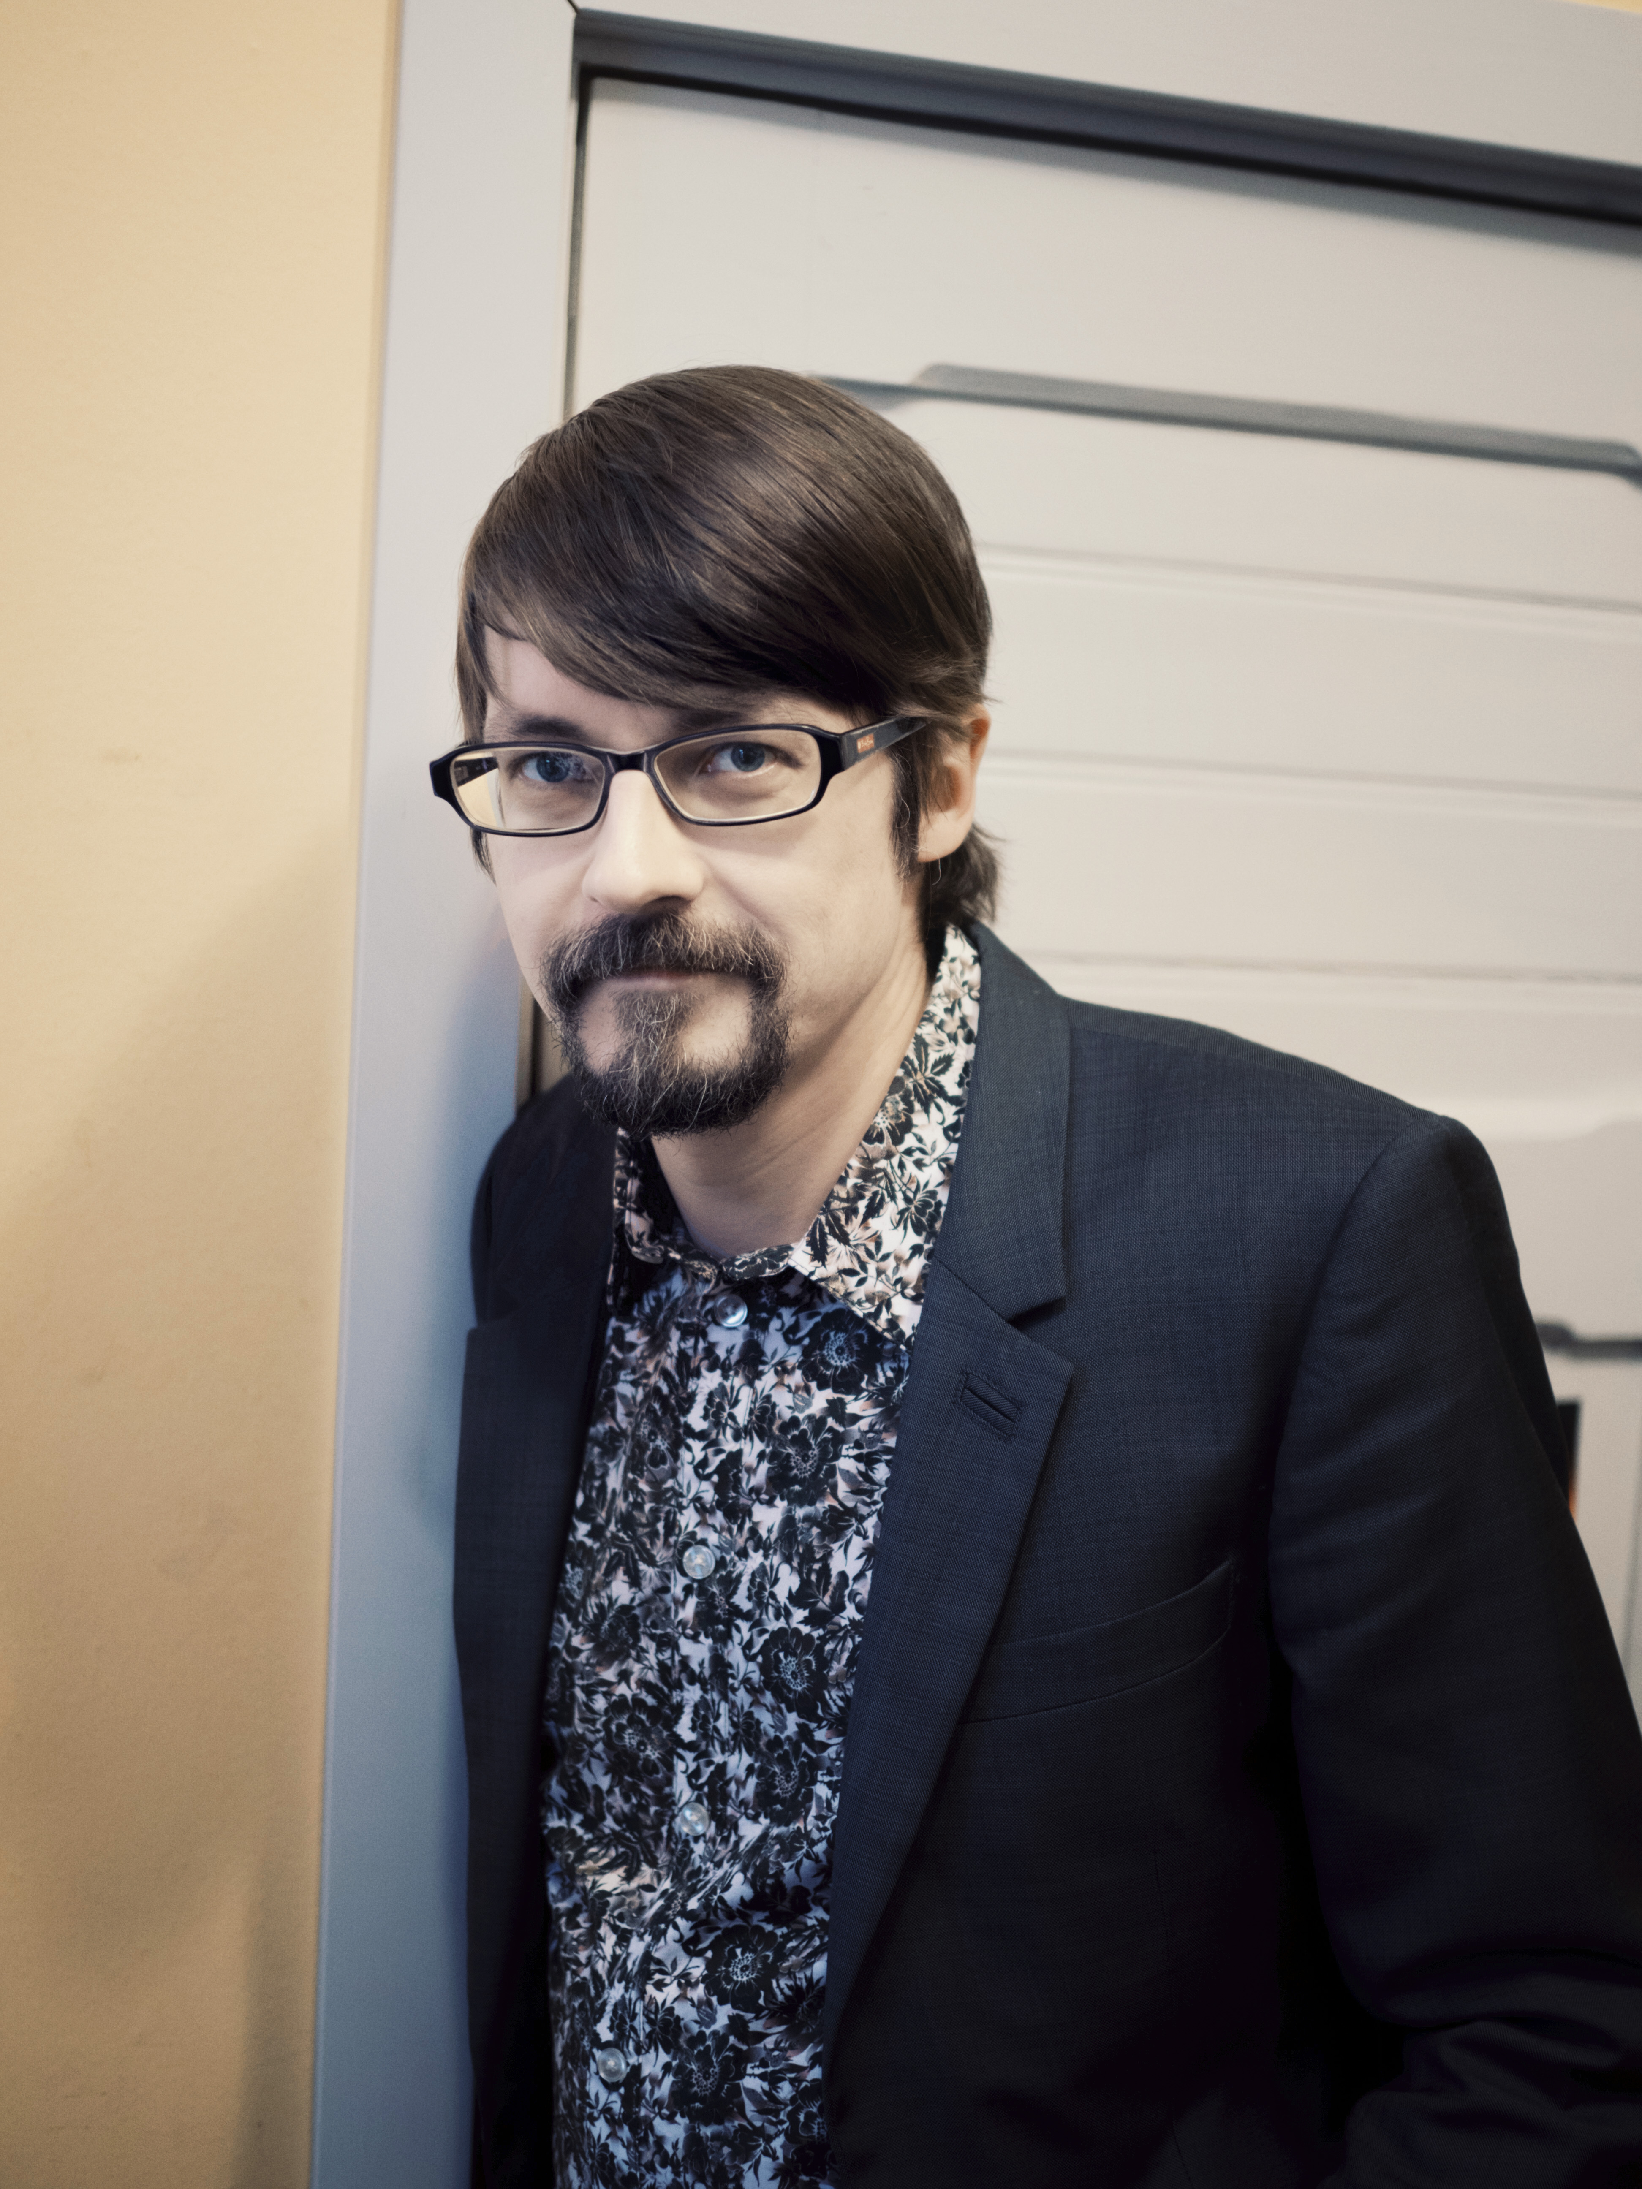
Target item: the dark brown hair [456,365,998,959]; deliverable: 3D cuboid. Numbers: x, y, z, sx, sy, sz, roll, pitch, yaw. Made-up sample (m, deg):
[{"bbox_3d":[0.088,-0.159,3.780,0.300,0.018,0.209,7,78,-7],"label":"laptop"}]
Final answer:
[{"bbox_3d":[-0.031,-0.144,1.080,0.178,0.208,0.212,-4,7,17],"label":"dark brown hair"}]

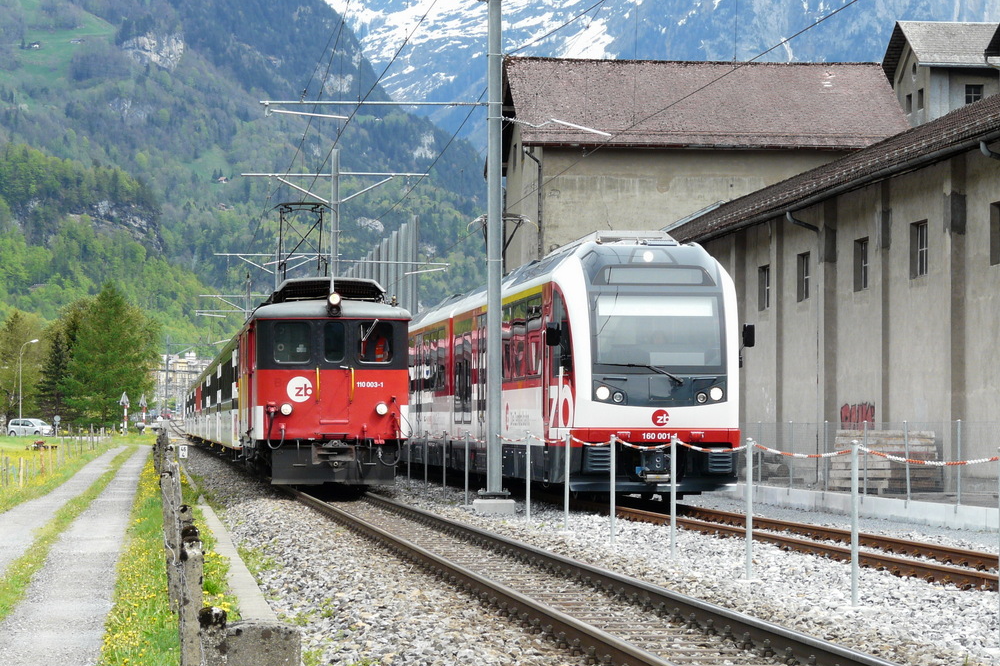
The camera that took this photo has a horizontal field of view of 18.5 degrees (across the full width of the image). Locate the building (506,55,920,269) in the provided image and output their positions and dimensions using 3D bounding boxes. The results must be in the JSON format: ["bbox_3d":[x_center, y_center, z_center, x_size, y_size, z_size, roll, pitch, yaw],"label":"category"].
[{"bbox_3d":[6.350,-2.500,102.000,12.600,13.200,13.000,0,-2,-6],"label":"building"}]

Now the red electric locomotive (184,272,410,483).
[{"bbox_3d":[-3.720,1.060,61.100,2.680,3.860,14.600,0,-2,-6],"label":"red electric locomotive"}]

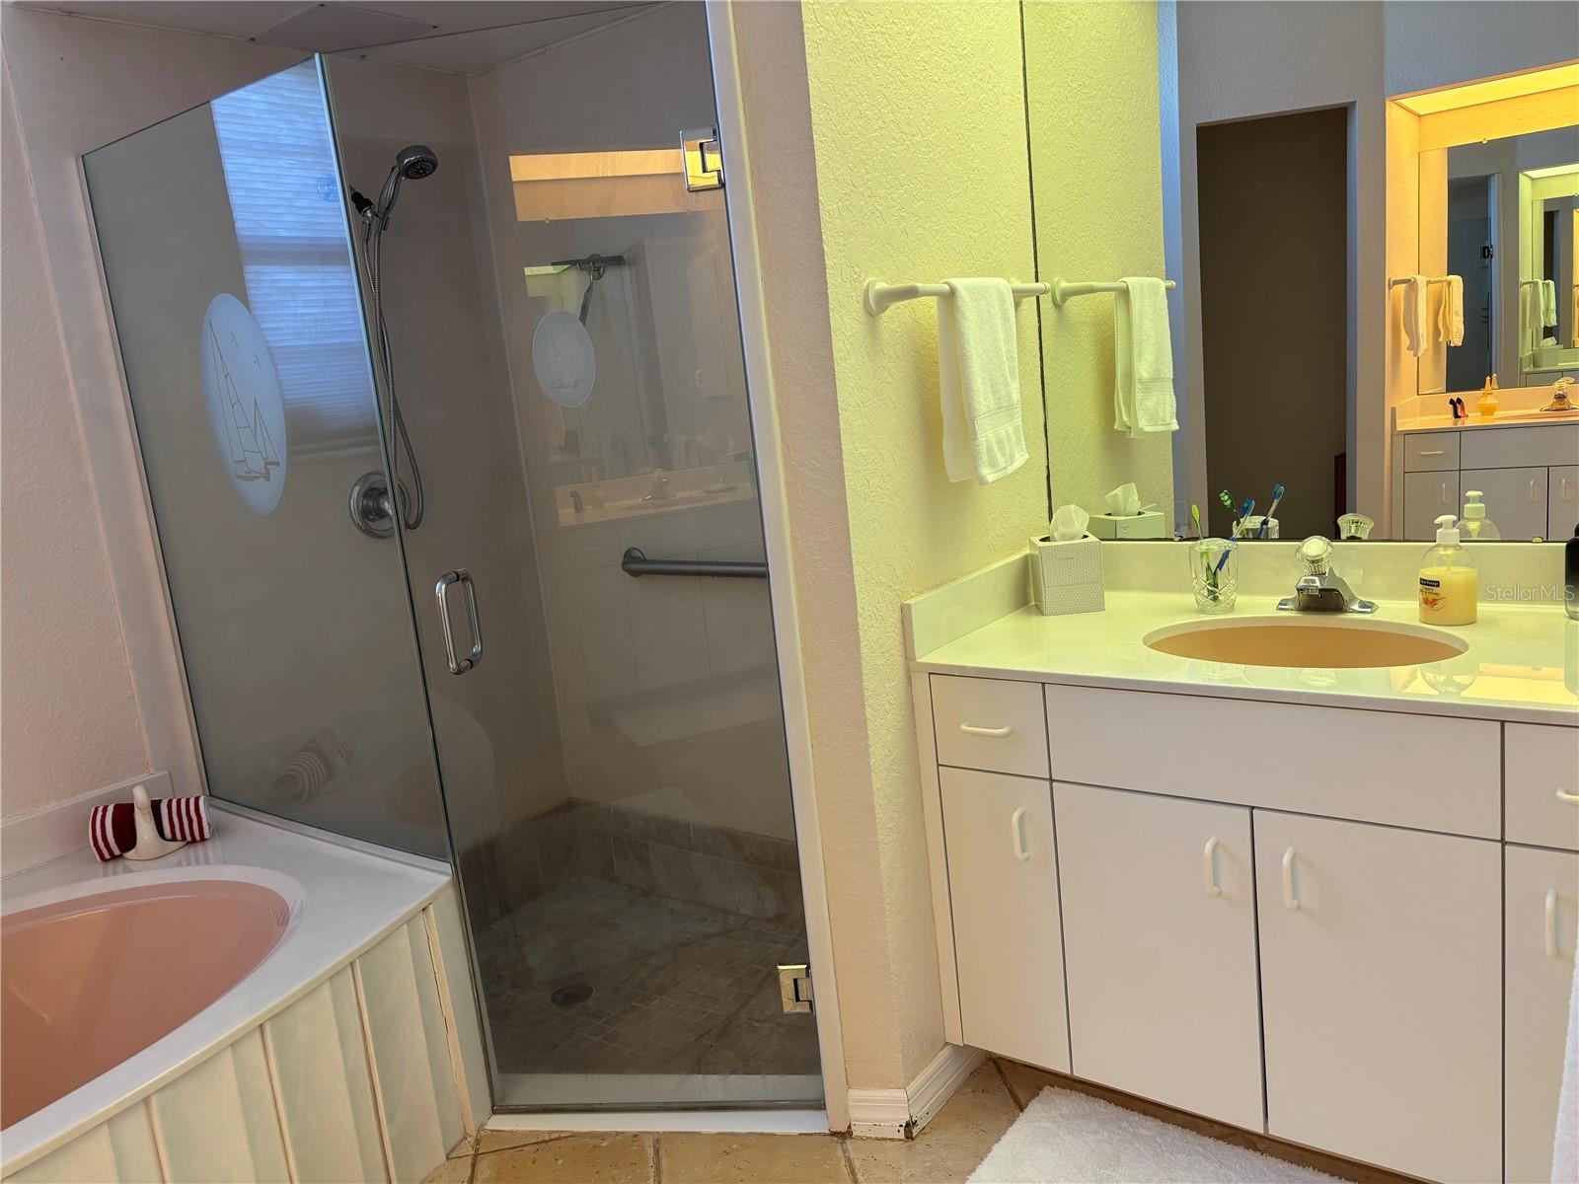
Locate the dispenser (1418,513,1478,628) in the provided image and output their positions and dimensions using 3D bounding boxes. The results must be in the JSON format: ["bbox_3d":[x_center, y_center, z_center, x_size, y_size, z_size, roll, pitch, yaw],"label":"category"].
[{"bbox_3d":[0.990,-0.036,1.784,0.062,0.161,0.077,-12,12,-28],"label":"dispenser"}]

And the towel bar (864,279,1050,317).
[{"bbox_3d":[0.300,-0.495,1.961,0.080,0.055,0.527,2,14,37],"label":"towel bar"}]

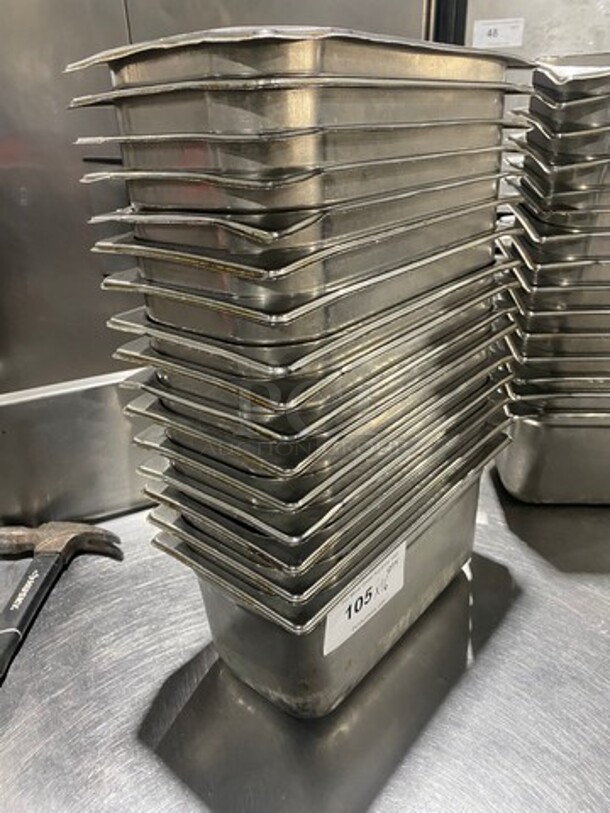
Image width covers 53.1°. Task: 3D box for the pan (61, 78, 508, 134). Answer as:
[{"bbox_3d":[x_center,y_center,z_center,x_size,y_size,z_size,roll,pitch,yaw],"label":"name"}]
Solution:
[{"bbox_3d":[0.023,-0.162,0.460,0.175,0.130,0.325,17,31,37],"label":"pan"}]

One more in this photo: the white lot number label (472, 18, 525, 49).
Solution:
[{"bbox_3d":[0.397,-0.764,1.252,0.102,0.051,0.002,-3,25,0],"label":"white lot number label"}]

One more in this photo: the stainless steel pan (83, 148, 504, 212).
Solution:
[{"bbox_3d":[0.024,-0.122,0.478,0.175,0.130,0.325,17,31,37],"label":"stainless steel pan"}]

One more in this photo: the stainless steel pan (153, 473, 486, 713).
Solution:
[{"bbox_3d":[0.045,0.140,0.592,0.168,0.148,0.320,17,32,37],"label":"stainless steel pan"}]

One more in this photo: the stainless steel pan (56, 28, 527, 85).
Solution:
[{"bbox_3d":[0.022,-0.179,0.453,0.175,0.130,0.325,17,31,37],"label":"stainless steel pan"}]

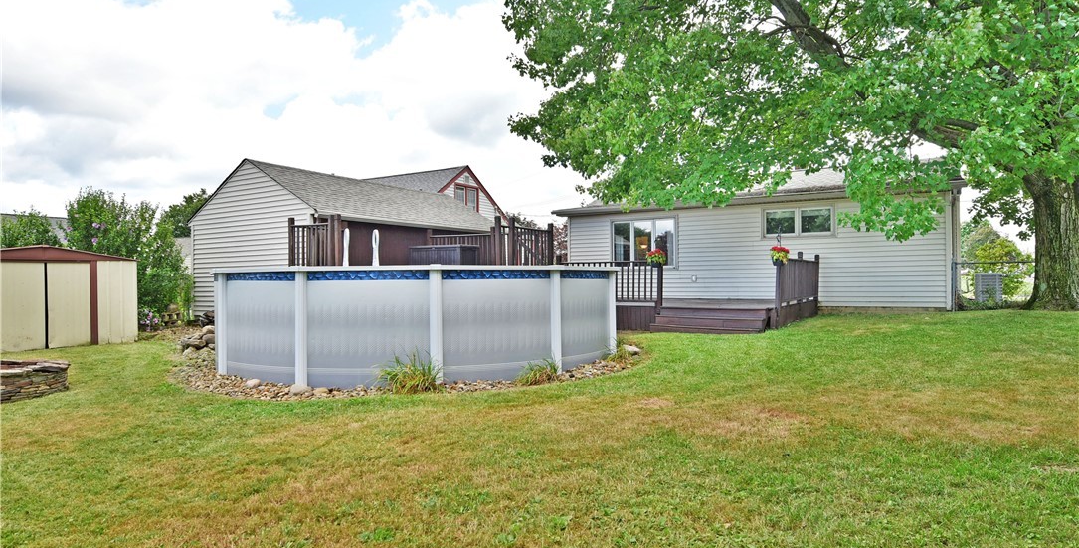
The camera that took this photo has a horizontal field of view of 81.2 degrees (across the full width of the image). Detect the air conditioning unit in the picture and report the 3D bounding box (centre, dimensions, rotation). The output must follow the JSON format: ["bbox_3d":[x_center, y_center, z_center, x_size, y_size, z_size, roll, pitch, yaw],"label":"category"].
[{"bbox_3d":[12.357,0.410,17.300,0.600,0.880,0.600,-1,-1,33],"label":"air conditioning unit"}]

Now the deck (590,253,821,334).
[{"bbox_3d":[3.444,0.357,14.181,4.500,1.520,5.200,-1,-1,33],"label":"deck"}]

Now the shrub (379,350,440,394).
[{"bbox_3d":[-1.315,0.991,6.400,0.620,0.400,0.520,-1,0,-10],"label":"shrub"}]

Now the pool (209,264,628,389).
[{"bbox_3d":[-1.661,0.590,9.297,5.600,1.310,5.600,-1,-1,33],"label":"pool"}]

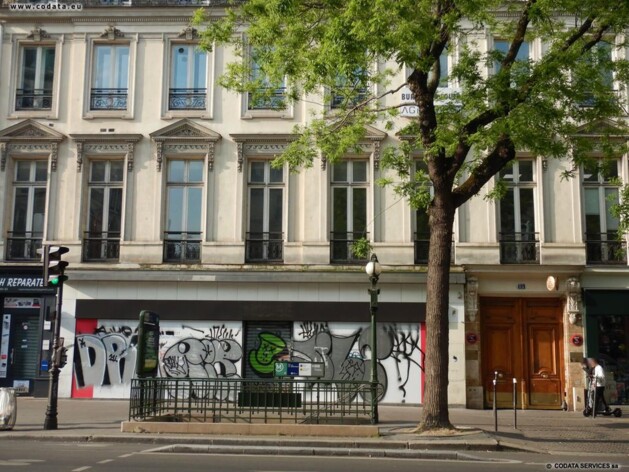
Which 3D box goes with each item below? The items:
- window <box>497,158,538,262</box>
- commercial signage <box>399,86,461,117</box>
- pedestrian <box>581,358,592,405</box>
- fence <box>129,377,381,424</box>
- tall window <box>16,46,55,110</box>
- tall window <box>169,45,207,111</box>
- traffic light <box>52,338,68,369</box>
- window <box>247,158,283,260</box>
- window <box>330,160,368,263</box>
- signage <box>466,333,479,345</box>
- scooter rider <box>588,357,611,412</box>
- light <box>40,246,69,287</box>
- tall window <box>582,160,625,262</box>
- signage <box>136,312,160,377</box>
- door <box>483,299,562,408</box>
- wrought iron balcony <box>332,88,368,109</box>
[{"bbox_3d":[6.856,-0.825,26.883,1.220,3.479,0.250,0,-9,3],"label":"window"},{"bbox_3d":[3.962,-4.576,27.360,2.088,1.046,0.080,0,-9,3],"label":"commercial signage"},{"bbox_3d":[7.976,4.369,23.390,0.360,1.554,0.480,2,-9,-7],"label":"pedestrian"},{"bbox_3d":[-1.232,3.706,18.306,5.329,0.936,2.700,0,-9,2],"label":"fence"},{"bbox_3d":[-9.862,-5.591,28.338,1.200,2.322,0.250,0,-9,3],"label":"tall window"},{"bbox_3d":[-4.430,-5.570,28.099,1.200,2.322,0.250,0,-9,3],"label":"tall window"},{"bbox_3d":[-5.940,2.749,18.750,0.270,0.700,0.250,-3,-9,20],"label":"traffic light"},{"bbox_3d":[-1.616,-0.820,26.970,1.295,3.481,0.250,0,-9,2],"label":"window"},{"bbox_3d":[1.208,-0.841,27.131,1.220,3.479,0.250,0,-9,3],"label":"window"},{"bbox_3d":[5.176,3.360,26.175,0.355,0.376,0.030,0,-9,3],"label":"signage"},{"bbox_3d":[8.467,4.452,23.900,0.600,1.600,0.520,0,-9,3],"label":"scooter rider"},{"bbox_3d":[-5.637,0.660,17.475,0.400,0.891,0.320,-4,-10,29],"label":"light"},{"bbox_3d":[9.606,-0.778,26.652,1.347,3.507,0.250,0,-9,2],"label":"tall window"},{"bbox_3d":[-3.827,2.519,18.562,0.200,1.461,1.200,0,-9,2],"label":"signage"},{"bbox_3d":[6.749,3.807,26.201,2.642,3.635,0.200,0,-9,2],"label":"door"},{"bbox_3d":[1.211,-4.680,27.310,1.260,0.744,0.100,0,-9,2],"label":"wrought iron balcony"}]

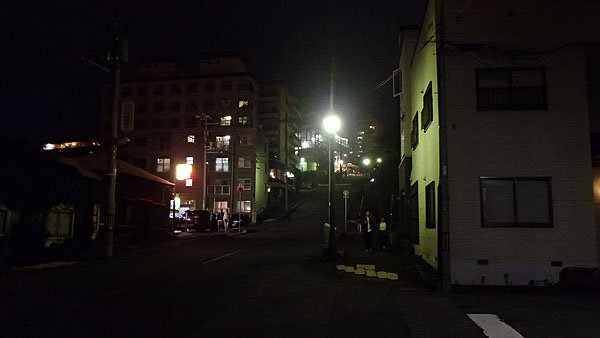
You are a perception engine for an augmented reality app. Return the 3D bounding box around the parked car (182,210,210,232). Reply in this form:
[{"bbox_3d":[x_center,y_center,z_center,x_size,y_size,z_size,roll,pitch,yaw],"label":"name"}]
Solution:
[{"bbox_3d":[-8.448,4.284,36.550,1.700,1.751,4.200,1,-6,-3],"label":"parked car"}]

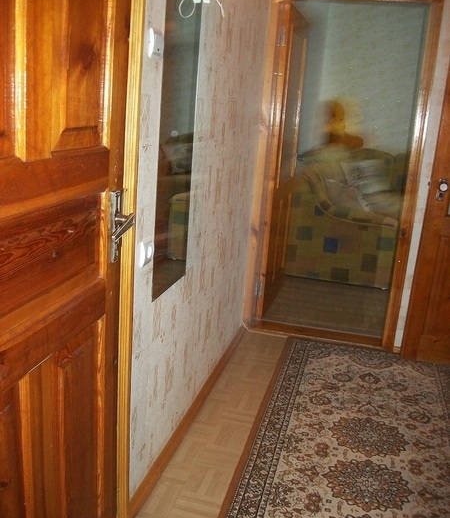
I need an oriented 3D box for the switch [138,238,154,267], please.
[{"bbox_3d":[-0.233,-0.016,1.646,0.025,0.080,0.080,7,14,13],"label":"switch"}]

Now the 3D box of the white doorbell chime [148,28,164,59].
[{"bbox_3d":[-0.191,-0.611,1.578,0.018,0.080,0.075,7,13,12],"label":"white doorbell chime"}]

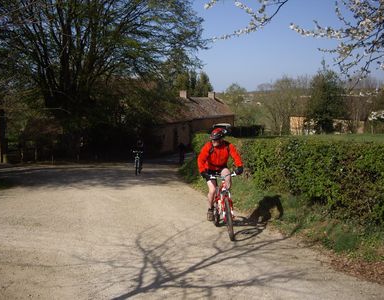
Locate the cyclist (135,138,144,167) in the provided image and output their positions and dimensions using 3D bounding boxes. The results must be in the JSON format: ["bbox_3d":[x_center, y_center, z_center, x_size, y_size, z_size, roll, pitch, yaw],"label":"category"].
[{"bbox_3d":[-2.212,0.181,18.500,0.550,1.420,0.850,0,3,0],"label":"cyclist"}]

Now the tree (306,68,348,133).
[{"bbox_3d":[17.766,-6.670,58.000,5.300,8.800,5.200,0,3,0],"label":"tree"}]

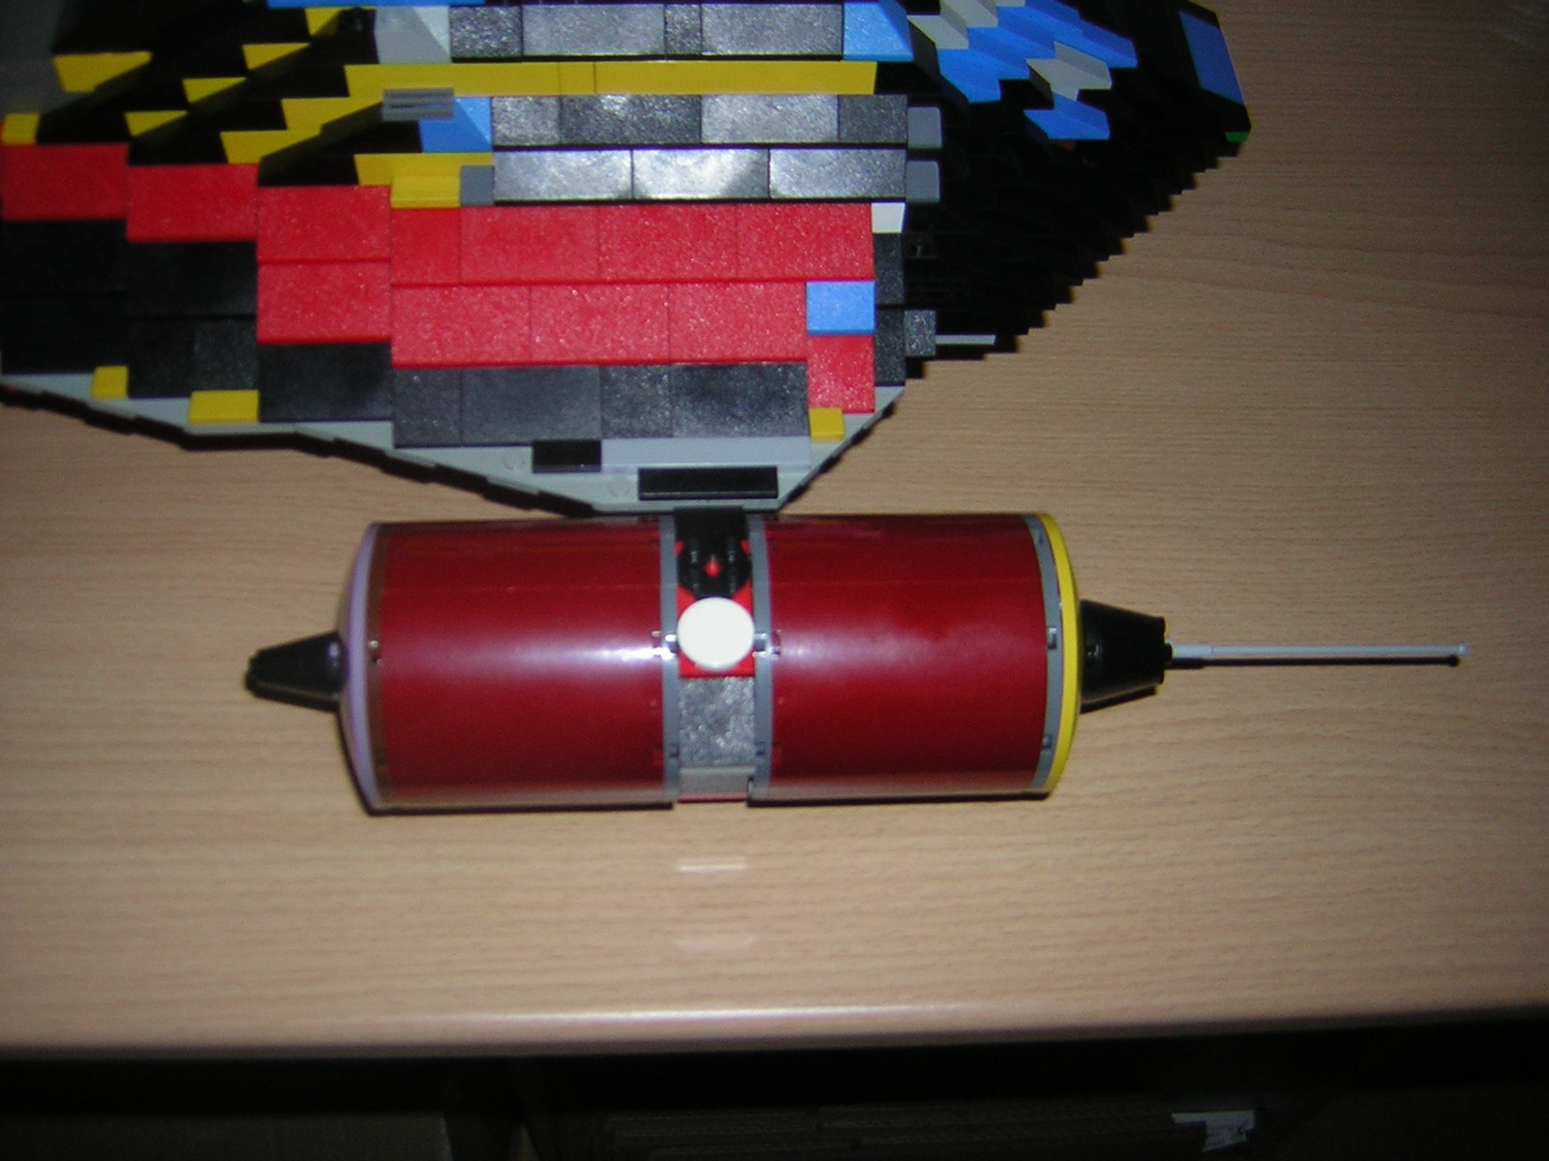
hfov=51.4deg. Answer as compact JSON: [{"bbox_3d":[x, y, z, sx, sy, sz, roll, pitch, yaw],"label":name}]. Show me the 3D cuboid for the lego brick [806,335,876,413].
[{"bbox_3d":[0.015,-0.052,0.381,0.016,0.010,0.024,-1,58,-4],"label":"lego brick"}]

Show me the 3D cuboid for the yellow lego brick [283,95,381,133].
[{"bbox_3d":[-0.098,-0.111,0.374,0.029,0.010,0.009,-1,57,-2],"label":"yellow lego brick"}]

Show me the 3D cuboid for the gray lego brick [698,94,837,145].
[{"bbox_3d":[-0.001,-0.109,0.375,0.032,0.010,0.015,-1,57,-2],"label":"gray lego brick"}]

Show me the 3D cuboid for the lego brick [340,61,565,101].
[{"bbox_3d":[-0.071,-0.114,0.359,0.048,0.011,0.008,-1,60,-4],"label":"lego brick"}]

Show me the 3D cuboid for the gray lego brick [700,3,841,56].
[{"bbox_3d":[-0.001,-0.127,0.364,0.032,0.010,0.016,-1,58,-3],"label":"gray lego brick"}]

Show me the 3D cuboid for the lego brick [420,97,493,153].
[{"bbox_3d":[-0.072,-0.107,0.368,0.016,0.010,0.016,-1,58,-3],"label":"lego brick"}]

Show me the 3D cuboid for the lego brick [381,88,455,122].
[{"bbox_3d":[-0.079,-0.106,0.358,0.016,0.003,0.008,-1,60,-4],"label":"lego brick"}]

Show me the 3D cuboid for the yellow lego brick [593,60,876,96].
[{"bbox_3d":[-0.009,-0.117,0.366,0.064,0.010,0.008,-1,58,-3],"label":"yellow lego brick"}]

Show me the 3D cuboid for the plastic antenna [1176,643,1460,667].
[{"bbox_3d":[0.123,0.016,0.371,0.076,0.004,0.004,0,58,-5],"label":"plastic antenna"}]

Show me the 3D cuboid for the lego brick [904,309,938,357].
[{"bbox_3d":[0.034,-0.063,0.390,0.008,0.010,0.016,-1,58,-3],"label":"lego brick"}]

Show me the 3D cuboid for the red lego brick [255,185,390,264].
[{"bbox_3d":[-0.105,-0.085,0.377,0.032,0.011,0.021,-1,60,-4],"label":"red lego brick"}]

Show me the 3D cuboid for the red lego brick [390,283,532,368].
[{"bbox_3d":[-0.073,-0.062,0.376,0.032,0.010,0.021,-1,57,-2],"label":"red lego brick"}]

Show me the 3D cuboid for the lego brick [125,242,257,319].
[{"bbox_3d":[-0.134,-0.073,0.376,0.032,0.010,0.024,-1,58,-4],"label":"lego brick"}]

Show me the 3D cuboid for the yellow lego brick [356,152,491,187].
[{"bbox_3d":[-0.081,-0.099,0.378,0.032,0.010,0.009,-1,57,-2],"label":"yellow lego brick"}]

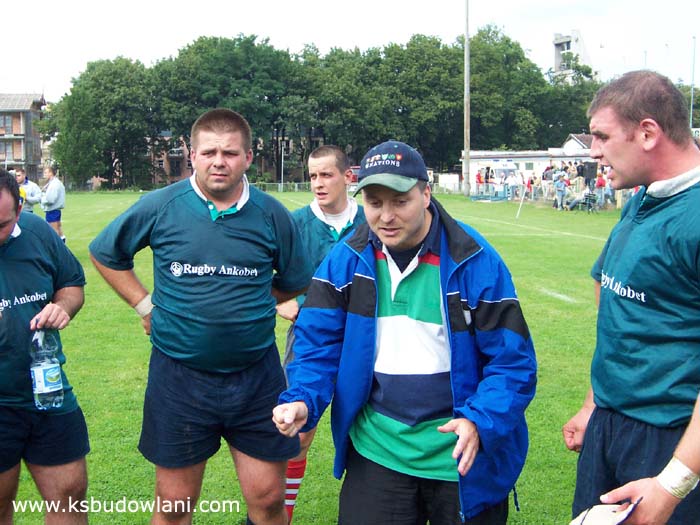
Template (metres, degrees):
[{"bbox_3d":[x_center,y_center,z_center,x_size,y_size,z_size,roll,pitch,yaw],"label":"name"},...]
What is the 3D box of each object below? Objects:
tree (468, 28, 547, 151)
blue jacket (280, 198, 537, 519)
[{"bbox_3d":[14.688,-14.360,93.000,8.600,15.400,8.600,0,5,0],"label":"tree"},{"bbox_3d":[0.161,0.241,2.600,0.670,0.780,0.460,1,5,14],"label":"blue jacket"}]

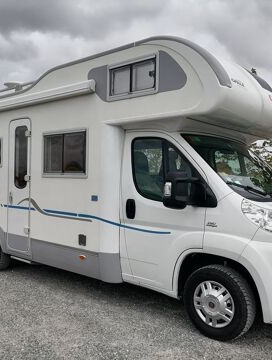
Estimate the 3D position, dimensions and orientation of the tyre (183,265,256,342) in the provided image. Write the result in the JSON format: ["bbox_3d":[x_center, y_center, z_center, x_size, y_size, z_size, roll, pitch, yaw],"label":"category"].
[{"bbox_3d":[0.761,1.123,3.332,0.680,0.670,0.215,1,0,40],"label":"tyre"}]

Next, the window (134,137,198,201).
[{"bbox_3d":[0.289,-0.108,3.685,0.940,0.670,0.090,1,0,40],"label":"window"}]

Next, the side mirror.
[{"bbox_3d":[0.401,0.091,3.313,0.150,0.340,0.340,1,0,40],"label":"side mirror"}]

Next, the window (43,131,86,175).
[{"bbox_3d":[-0.867,-0.309,4.412,0.847,0.571,0.060,1,0,40],"label":"window"}]

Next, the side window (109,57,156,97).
[{"bbox_3d":[-0.032,-1.047,3.715,0.684,0.359,0.060,1,0,40],"label":"side window"}]

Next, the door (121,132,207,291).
[{"bbox_3d":[0.267,0.292,3.686,1.060,1.630,0.160,1,0,40],"label":"door"}]

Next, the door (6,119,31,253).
[{"bbox_3d":[-1.618,0.078,5.043,0.537,1.798,0.060,1,0,40],"label":"door"}]

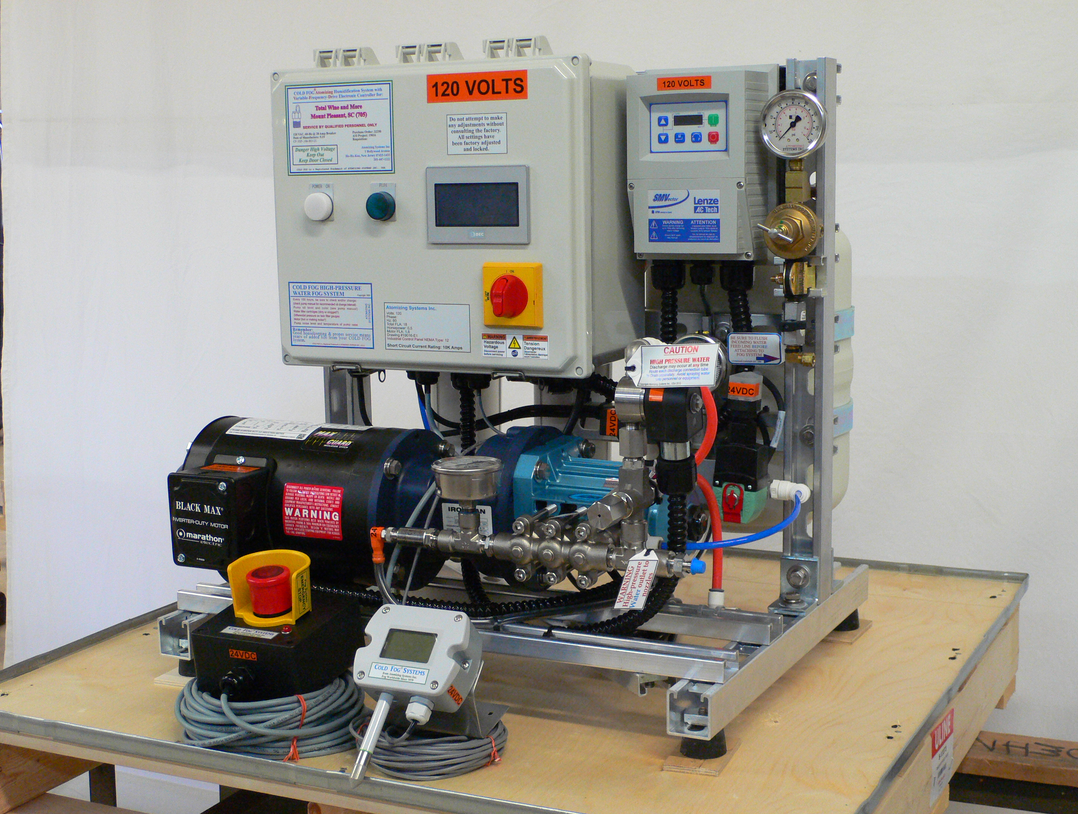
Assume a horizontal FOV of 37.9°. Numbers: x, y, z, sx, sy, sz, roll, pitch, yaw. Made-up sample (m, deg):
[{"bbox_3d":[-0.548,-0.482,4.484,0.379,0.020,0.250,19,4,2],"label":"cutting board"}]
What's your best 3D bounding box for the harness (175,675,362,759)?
[{"bbox_3d":[-0.258,0.280,1.510,0.178,0.058,0.178,-1,8,0],"label":"harness"}]

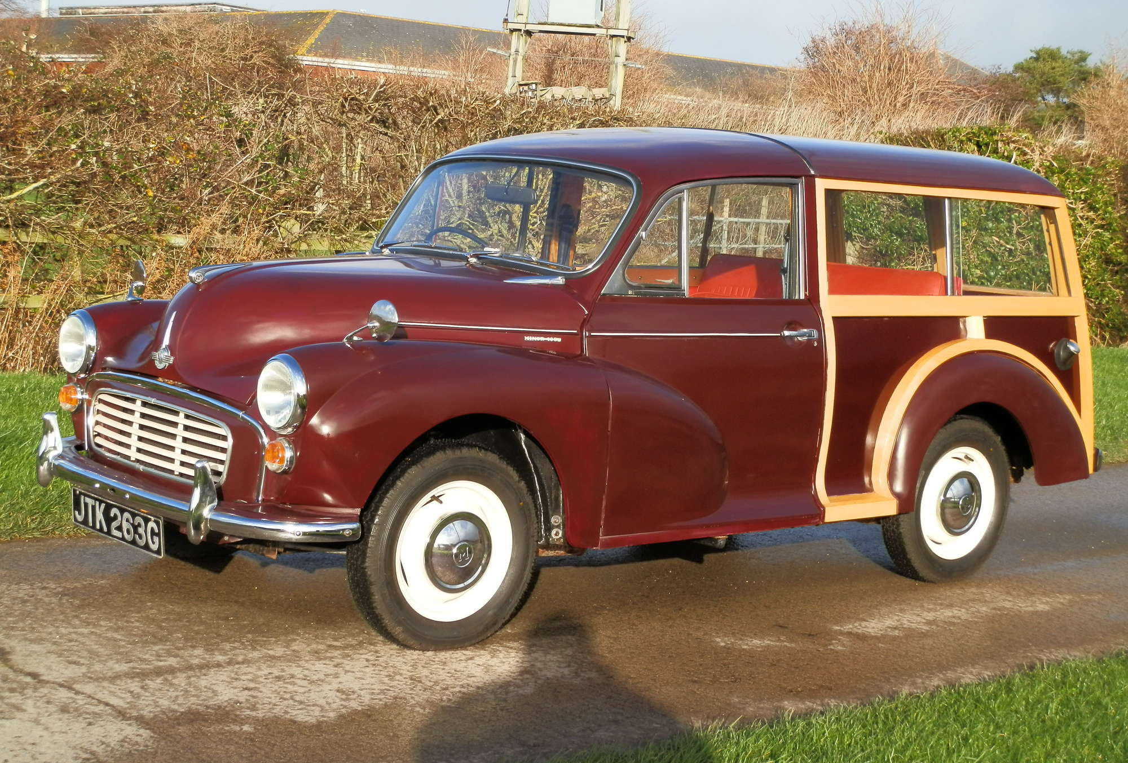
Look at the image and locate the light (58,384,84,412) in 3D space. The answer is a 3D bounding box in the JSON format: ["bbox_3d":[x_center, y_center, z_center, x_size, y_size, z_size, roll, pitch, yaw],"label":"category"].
[{"bbox_3d":[-1.548,0.047,6.245,0.060,0.094,0.094,-2,8,-39],"label":"light"}]

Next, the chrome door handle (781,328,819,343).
[{"bbox_3d":[0.743,-0.146,6.287,0.172,0.041,0.052,-2,8,-39],"label":"chrome door handle"}]

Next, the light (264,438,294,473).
[{"bbox_3d":[-0.755,0.201,5.273,0.060,0.094,0.094,-2,8,-39],"label":"light"}]

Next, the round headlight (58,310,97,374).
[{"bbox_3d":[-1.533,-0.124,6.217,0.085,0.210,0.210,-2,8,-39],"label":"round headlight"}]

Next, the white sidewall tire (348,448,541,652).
[{"bbox_3d":[-0.346,0.470,5.649,0.587,0.587,0.155,-2,8,-39],"label":"white sidewall tire"}]

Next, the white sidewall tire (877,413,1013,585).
[{"bbox_3d":[1.348,0.418,7.028,0.587,0.587,0.155,-2,8,-39],"label":"white sidewall tire"}]

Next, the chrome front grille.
[{"bbox_3d":[-1.183,0.161,5.740,0.085,0.210,0.850,-2,8,-39],"label":"chrome front grille"}]

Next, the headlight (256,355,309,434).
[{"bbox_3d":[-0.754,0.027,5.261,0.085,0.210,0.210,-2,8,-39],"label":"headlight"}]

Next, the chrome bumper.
[{"bbox_3d":[-1.158,0.261,5.776,0.380,0.240,1.550,-2,8,-39],"label":"chrome bumper"}]

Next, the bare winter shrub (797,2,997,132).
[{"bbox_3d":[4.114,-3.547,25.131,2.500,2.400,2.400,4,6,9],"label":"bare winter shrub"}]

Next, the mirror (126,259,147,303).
[{"bbox_3d":[-1.375,-0.325,6.380,0.110,0.135,0.130,-2,8,-39],"label":"mirror"}]

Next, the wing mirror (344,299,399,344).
[{"bbox_3d":[-0.518,-0.158,5.364,0.120,0.130,0.135,-2,8,-39],"label":"wing mirror"}]

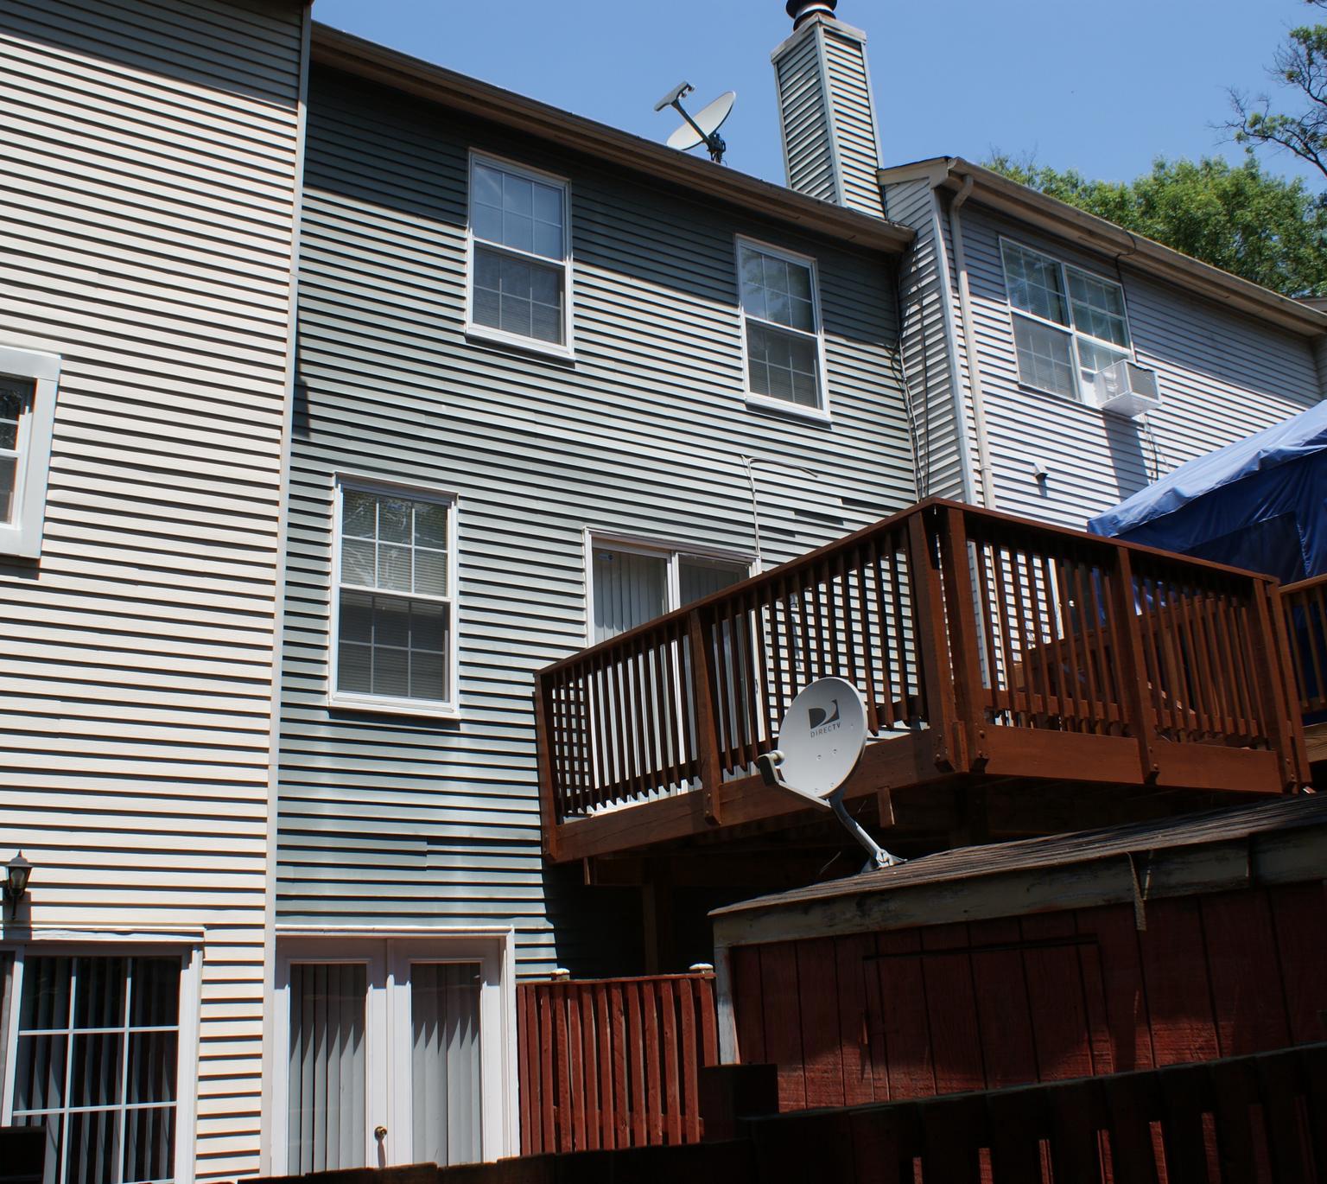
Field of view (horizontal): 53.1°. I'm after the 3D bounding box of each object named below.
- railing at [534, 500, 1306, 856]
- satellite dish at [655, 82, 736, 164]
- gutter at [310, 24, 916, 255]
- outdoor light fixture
[{"bbox_3d":[1.459,0.852,8.409,2.962,1.282,3.797,8,-20,-32],"label":"railing"},{"bbox_3d":[0.292,-4.184,11.936,0.790,0.700,0.620,-19,-23,41],"label":"satellite dish"},{"bbox_3d":[-0.112,-3.666,11.108,5.907,0.168,0.178,8,-20,-32],"label":"gutter"},{"bbox_3d":[-3.181,1.438,6.546,0.140,0.350,0.190,8,-20,-32],"label":"outdoor light fixture"}]

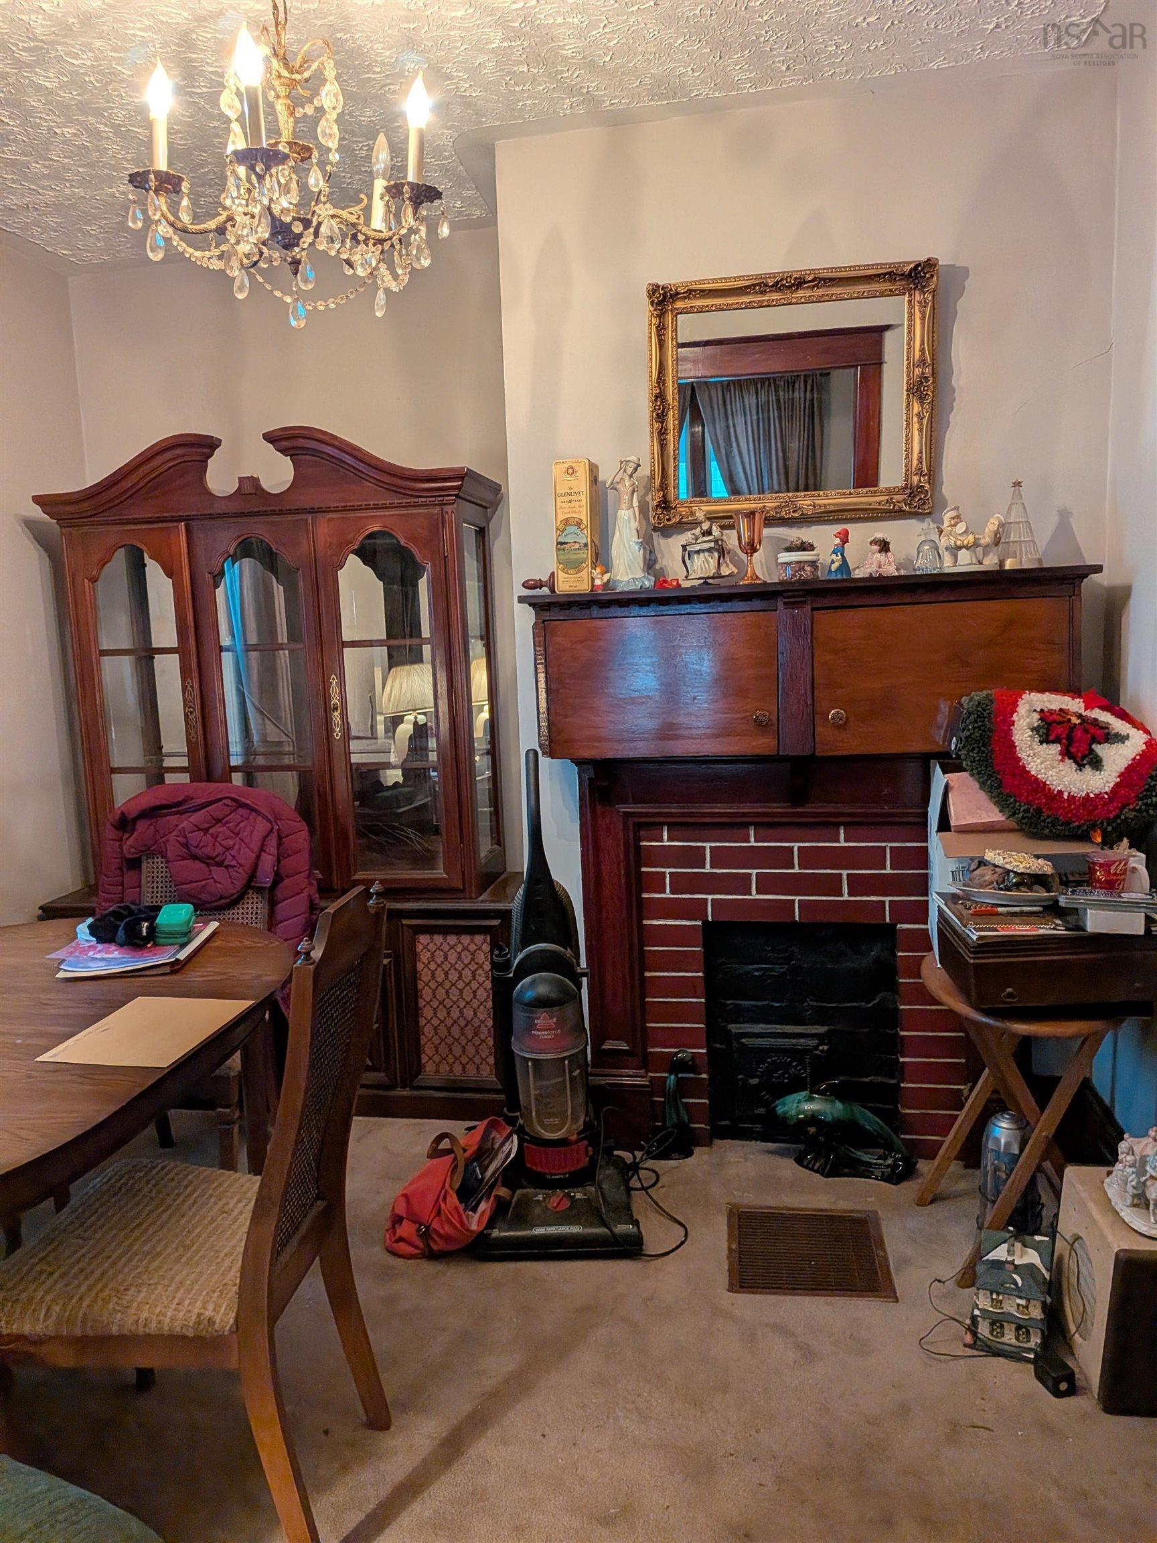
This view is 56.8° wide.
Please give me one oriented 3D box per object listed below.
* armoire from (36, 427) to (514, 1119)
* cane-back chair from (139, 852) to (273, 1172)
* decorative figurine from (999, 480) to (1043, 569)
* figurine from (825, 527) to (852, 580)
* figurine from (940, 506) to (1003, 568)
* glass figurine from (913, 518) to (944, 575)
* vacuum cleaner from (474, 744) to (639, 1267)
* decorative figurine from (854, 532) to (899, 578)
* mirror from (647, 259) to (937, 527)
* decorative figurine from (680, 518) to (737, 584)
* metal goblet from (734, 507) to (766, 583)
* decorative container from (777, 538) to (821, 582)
[{"bbox_3d":[-0.848,0.016,3.163,1.390,1.927,0.440,-1,7,8],"label":"armoire"},{"bbox_3d":[-0.944,0.560,2.532,0.490,0.955,0.530,-1,8,9],"label":"cane-back chair"},{"bbox_3d":[0.965,-0.539,2.337,0.088,0.188,0.088,-1,8,9],"label":"decorative figurine"},{"bbox_3d":[0.601,-0.501,2.475,0.060,0.124,0.055,-7,9,-36],"label":"figurine"},{"bbox_3d":[0.870,-0.514,2.366,0.129,0.139,0.075,-1,8,9],"label":"figurine"},{"bbox_3d":[0.778,-0.500,2.382,0.065,0.121,0.065,-1,8,9],"label":"glass figurine"},{"bbox_3d":[-0.058,0.503,2.434,0.360,1.075,0.340,-2,7,1],"label":"vacuum cleaner"},{"bbox_3d":[0.669,-0.485,2.401,0.088,0.102,0.085,3,10,33],"label":"decorative figurine"},{"bbox_3d":[0.480,-0.842,2.421,0.620,0.527,0.050,-1,12,9],"label":"mirror"},{"bbox_3d":[0.299,-0.503,2.456,0.120,0.149,0.085,1,9,19],"label":"decorative figurine"},{"bbox_3d":[0.403,-0.523,2.512,0.080,0.174,0.080,-1,7,11],"label":"metal goblet"},{"bbox_3d":[0.500,-0.479,2.424,0.094,0.102,0.094,-1,8,9],"label":"decorative container"}]

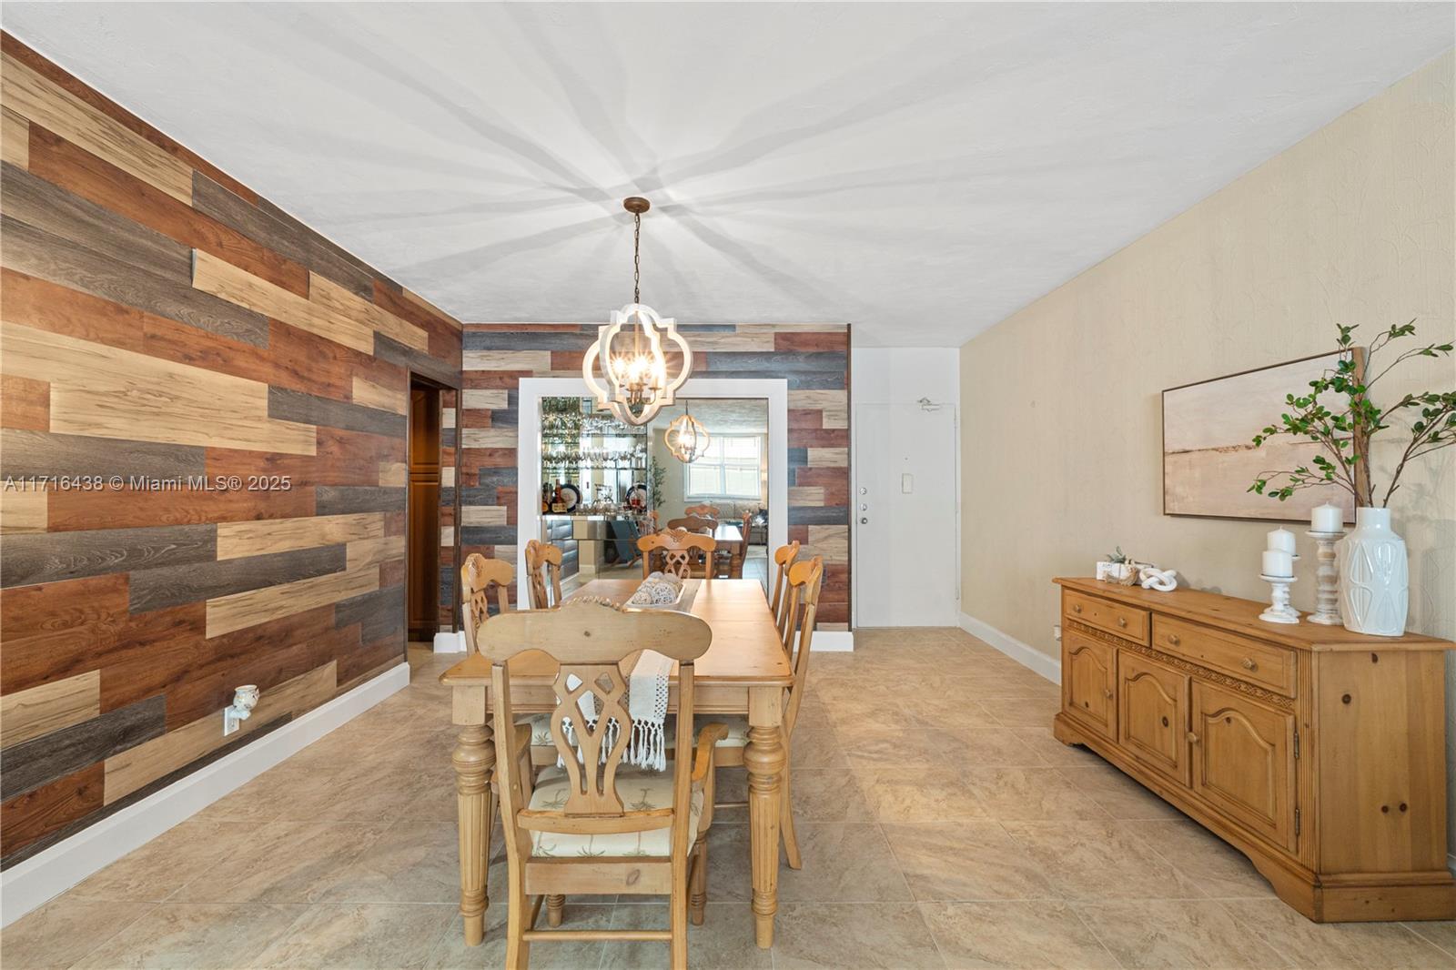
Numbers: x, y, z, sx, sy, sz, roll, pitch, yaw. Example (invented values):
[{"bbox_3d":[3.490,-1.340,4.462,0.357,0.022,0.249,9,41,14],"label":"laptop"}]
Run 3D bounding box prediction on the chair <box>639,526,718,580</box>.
[{"bbox_3d":[-0.307,0.779,3.469,0.530,1.040,0.580,0,-1,0],"label":"chair"}]

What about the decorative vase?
[{"bbox_3d":[2.048,0.269,1.923,0.150,0.388,0.150,0,-1,0],"label":"decorative vase"}]

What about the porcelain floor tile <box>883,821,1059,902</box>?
[{"bbox_3d":[0.805,1.284,2.087,0.455,0.010,0.452,0,-1,0],"label":"porcelain floor tile"}]

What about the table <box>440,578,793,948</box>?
[{"bbox_3d":[-0.298,0.908,2.533,0.955,0.760,1.800,0,-1,0],"label":"table"}]

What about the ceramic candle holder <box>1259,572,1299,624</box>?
[{"bbox_3d":[1.891,0.386,2.082,0.102,0.157,0.102,0,-1,0],"label":"ceramic candle holder"}]

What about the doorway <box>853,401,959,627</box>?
[{"bbox_3d":[1.645,0.269,5.622,1.010,2.100,0.100,0,-1,0],"label":"doorway"}]

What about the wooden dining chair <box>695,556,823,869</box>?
[{"bbox_3d":[0.049,0.769,2.232,0.590,1.030,0.490,0,-1,0],"label":"wooden dining chair"}]

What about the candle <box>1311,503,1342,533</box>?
[{"bbox_3d":[2.028,0.115,2.058,0.077,0.094,0.077,0,-1,0],"label":"candle"}]

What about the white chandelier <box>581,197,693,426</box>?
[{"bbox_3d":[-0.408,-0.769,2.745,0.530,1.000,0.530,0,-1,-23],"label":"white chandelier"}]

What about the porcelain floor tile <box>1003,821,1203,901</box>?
[{"bbox_3d":[1.262,1.283,2.091,0.455,0.010,0.452,0,-1,0],"label":"porcelain floor tile"}]

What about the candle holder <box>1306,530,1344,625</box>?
[{"bbox_3d":[2.028,0.312,2.056,0.100,0.305,0.100,0,-1,0],"label":"candle holder"}]

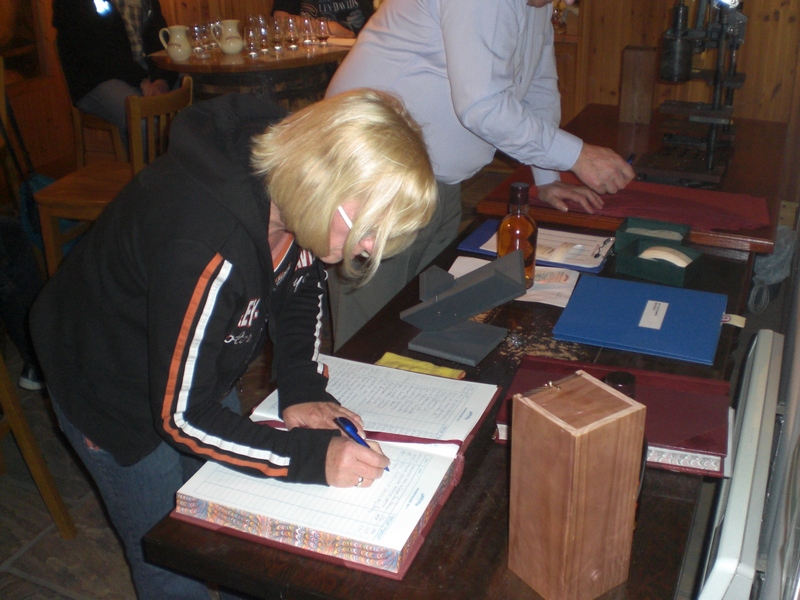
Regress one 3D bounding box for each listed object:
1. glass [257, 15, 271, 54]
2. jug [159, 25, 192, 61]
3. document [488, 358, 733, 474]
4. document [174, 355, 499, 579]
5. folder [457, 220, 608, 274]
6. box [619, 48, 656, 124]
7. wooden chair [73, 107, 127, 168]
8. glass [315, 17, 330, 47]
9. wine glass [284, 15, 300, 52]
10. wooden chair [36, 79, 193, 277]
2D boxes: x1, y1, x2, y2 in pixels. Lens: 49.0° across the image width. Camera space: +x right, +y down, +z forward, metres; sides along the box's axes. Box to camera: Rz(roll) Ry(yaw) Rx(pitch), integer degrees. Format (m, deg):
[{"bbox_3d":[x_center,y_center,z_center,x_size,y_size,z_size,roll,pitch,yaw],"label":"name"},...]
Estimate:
[{"bbox_3d":[-0.526,-1.022,3.400,0.067,0.117,0.067,-5,24,-7],"label":"glass"},{"bbox_3d":[-0.855,-0.980,3.350,0.127,0.135,0.088,3,25,11],"label":"jug"},{"bbox_3d":[0.344,0.179,1.403,0.335,0.036,0.223,7,25,17],"label":"document"},{"bbox_3d":[-0.082,0.230,1.468,0.376,0.045,0.518,9,28,20],"label":"document"},{"bbox_3d":[0.354,-0.144,2.245,0.360,0.015,0.235,10,28,22],"label":"folder"},{"bbox_3d":[0.820,-0.741,3.009,0.105,0.250,0.105,8,26,21],"label":"box"},{"bbox_3d":[-1.459,-0.742,4.633,0.360,0.520,0.360,4,26,11],"label":"wooden chair"},{"bbox_3d":[-0.307,-1.064,3.483,0.062,0.117,0.062,-1,26,0],"label":"glass"},{"bbox_3d":[-0.425,-1.040,3.439,0.062,0.117,0.062,-1,26,0],"label":"wine glass"},{"bbox_3d":[-1.173,-0.459,3.679,0.510,0.895,0.440,8,28,19],"label":"wooden chair"}]

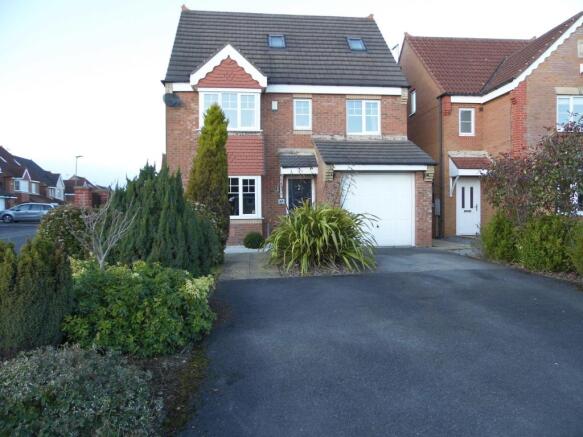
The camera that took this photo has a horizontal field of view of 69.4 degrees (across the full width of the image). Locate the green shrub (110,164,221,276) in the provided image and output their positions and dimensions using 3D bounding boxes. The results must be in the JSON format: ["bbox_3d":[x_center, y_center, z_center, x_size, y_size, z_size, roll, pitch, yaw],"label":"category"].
[{"bbox_3d":[-2.562,-0.024,8.700,2.100,2.142,1.800,0,1,-6],"label":"green shrub"}]

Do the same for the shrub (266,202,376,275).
[{"bbox_3d":[0.577,0.346,9.000,2.250,1.334,2.000,0,1,-6],"label":"shrub"}]

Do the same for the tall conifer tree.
[{"bbox_3d":[-2.090,-0.955,10.600,1.100,3.806,1.100,0,1,-6],"label":"tall conifer tree"}]

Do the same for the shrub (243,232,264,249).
[{"bbox_3d":[-1.101,0.626,12.200,0.610,0.470,0.610,0,1,-6],"label":"shrub"}]

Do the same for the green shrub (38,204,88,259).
[{"bbox_3d":[-4.489,0.407,8.400,1.150,1.332,1.100,0,1,-6],"label":"green shrub"}]

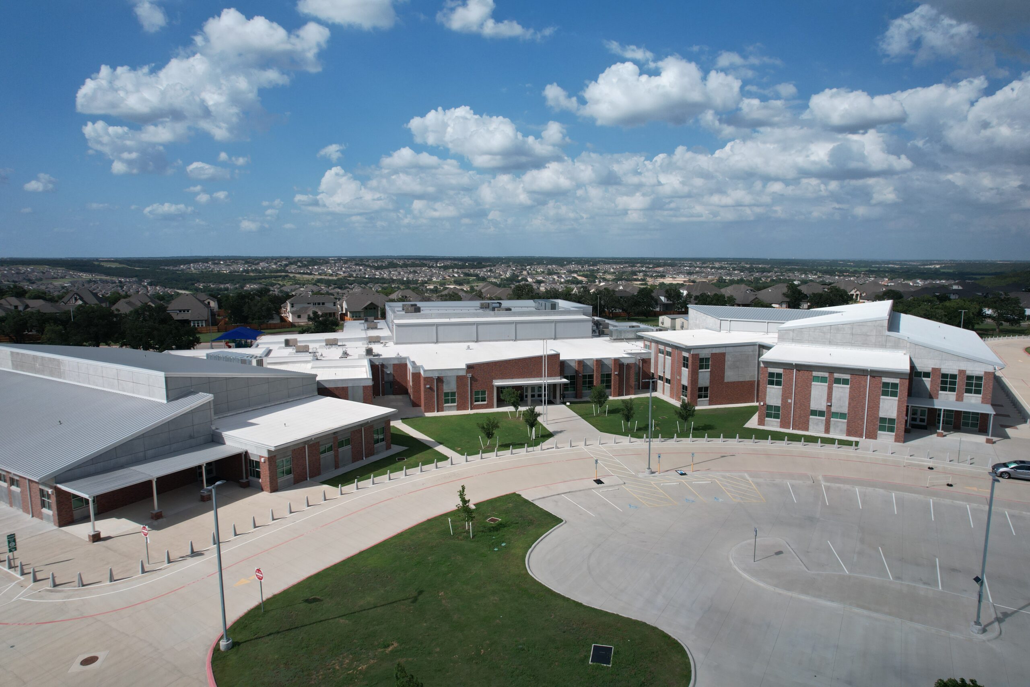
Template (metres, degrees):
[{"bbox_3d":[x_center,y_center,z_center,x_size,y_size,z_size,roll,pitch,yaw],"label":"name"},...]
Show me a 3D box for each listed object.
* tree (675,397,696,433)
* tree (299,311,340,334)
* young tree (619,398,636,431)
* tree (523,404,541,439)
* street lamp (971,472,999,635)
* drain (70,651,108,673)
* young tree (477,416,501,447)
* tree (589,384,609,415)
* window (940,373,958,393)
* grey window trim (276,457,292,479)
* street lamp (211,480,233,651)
[{"bbox_3d":[21.933,9.127,81.117,2.696,4.568,2.615,0,8,0],"label":"tree"},{"bbox_3d":[-51.000,-4.300,164.000,10.300,8.400,9.500,0,8,0],"label":"tree"},{"bbox_3d":[14.544,9.165,81.553,2.294,4.357,2.248,0,8,0],"label":"young tree"},{"bbox_3d":[2.055,9.634,77.480,2.237,4.325,2.237,0,8,2],"label":"tree"},{"bbox_3d":[27.839,12.484,37.229,0.820,9.833,1.750,3,8,19],"label":"street lamp"},{"bbox_3d":[-23.932,17.892,35.401,1.530,0.060,1.530,-2,8,-15],"label":"drain"},{"bbox_3d":[-3.112,10.429,74.332,2.813,3.668,2.813,-1,8,-2],"label":"young tree"},{"bbox_3d":[12.043,7.970,90.145,2.766,4.388,2.711,0,8,0],"label":"tree"},{"bbox_3d":[56.217,5.144,81.590,1.788,2.404,0.160,5,9,32],"label":"window"},{"bbox_3d":[-22.521,12.147,61.465,0.160,1.830,1.830,5,9,32],"label":"grey window trim"},{"bbox_3d":[-16.689,12.683,35.690,0.720,9.850,1.620,3,9,23],"label":"street lamp"}]

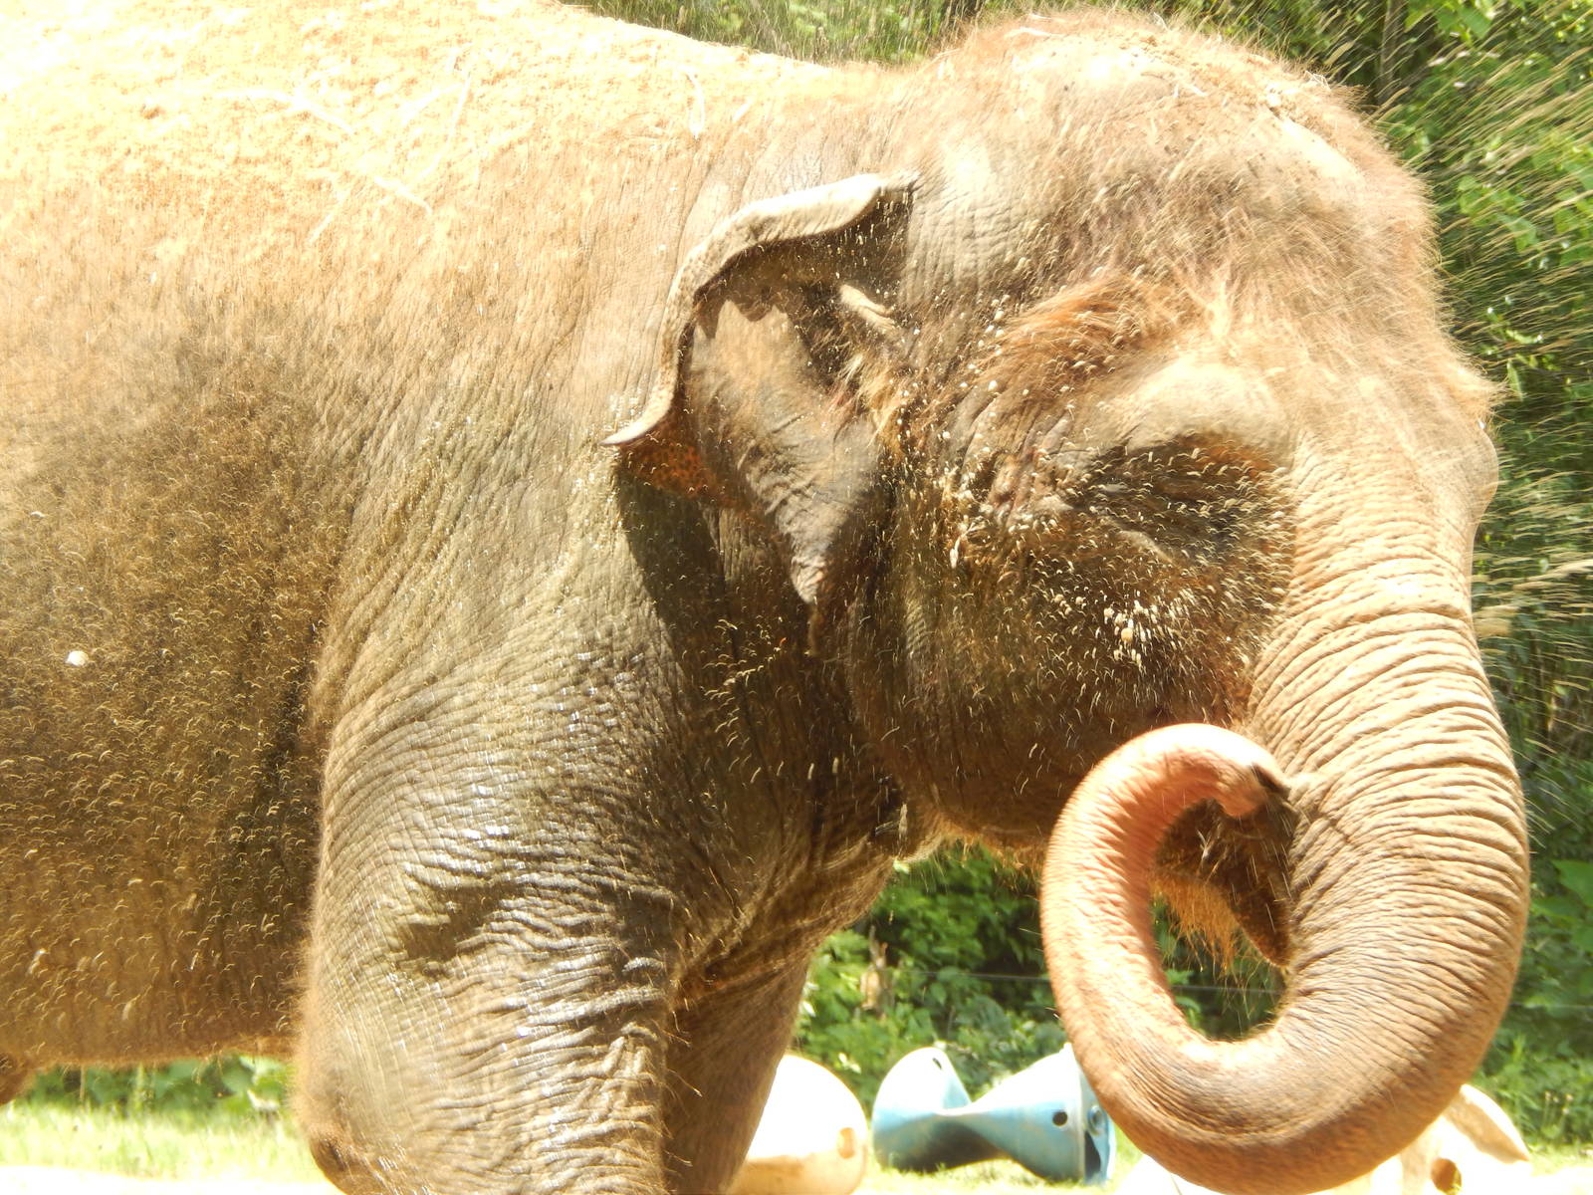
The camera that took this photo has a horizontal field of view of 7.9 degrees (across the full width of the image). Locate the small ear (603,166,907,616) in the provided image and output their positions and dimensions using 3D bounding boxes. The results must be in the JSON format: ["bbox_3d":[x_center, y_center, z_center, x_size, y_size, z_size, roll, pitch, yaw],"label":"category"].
[{"bbox_3d":[-0.043,-0.252,14.500,0.370,0.560,0.180,0,-1,-20],"label":"small ear"}]

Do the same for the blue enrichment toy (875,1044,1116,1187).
[{"bbox_3d":[0.777,2.051,46.000,0.870,0.540,0.540,0,-1,15],"label":"blue enrichment toy"}]

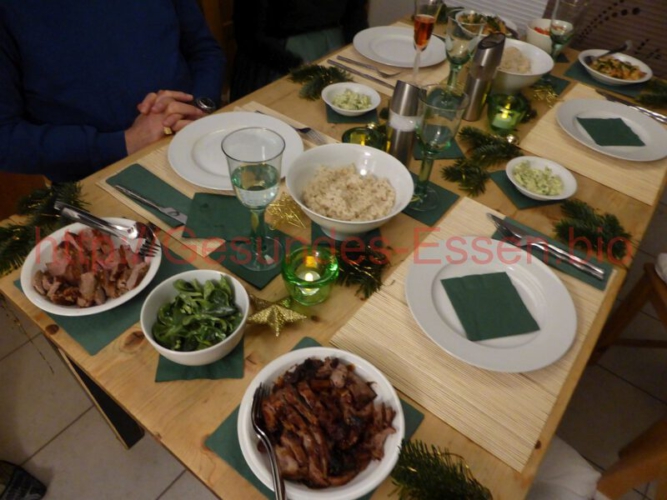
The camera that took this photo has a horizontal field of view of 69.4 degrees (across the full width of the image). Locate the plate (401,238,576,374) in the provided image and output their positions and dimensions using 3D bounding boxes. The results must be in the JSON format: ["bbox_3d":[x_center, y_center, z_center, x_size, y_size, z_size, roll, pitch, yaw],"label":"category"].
[{"bbox_3d":[0.254,0.080,0.780,0.272,0.023,0.272,3,46,-3],"label":"plate"}]

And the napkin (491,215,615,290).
[{"bbox_3d":[0.402,0.000,0.884,0.207,0.006,0.068,30,51,21],"label":"napkin"}]

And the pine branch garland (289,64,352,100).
[{"bbox_3d":[-0.049,-0.447,1.260,0.147,0.040,0.186,32,52,24],"label":"pine branch garland"}]

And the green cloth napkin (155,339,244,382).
[{"bbox_3d":[-0.192,0.138,0.717,0.120,0.004,0.120,-1,47,-6],"label":"green cloth napkin"}]

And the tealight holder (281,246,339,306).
[{"bbox_3d":[-0.037,0.045,0.754,0.087,0.064,0.087,7,46,0],"label":"tealight holder"}]

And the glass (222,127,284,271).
[{"bbox_3d":[-0.117,-0.071,0.743,0.084,0.222,0.084,7,46,0],"label":"glass"}]

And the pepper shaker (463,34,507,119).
[{"bbox_3d":[0.354,-0.406,1.141,0.052,0.197,0.052,30,52,23],"label":"pepper shaker"}]

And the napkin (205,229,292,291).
[{"bbox_3d":[-0.129,0.002,0.826,0.120,0.005,0.120,30,51,21],"label":"napkin"}]

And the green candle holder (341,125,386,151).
[{"bbox_3d":[0.060,-0.214,1.033,0.088,0.060,0.088,2,47,-3],"label":"green candle holder"}]

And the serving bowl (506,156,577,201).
[{"bbox_3d":[0.419,-0.132,0.990,0.135,0.043,0.135,2,47,-2],"label":"serving bowl"}]

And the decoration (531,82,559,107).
[{"bbox_3d":[0.563,-0.412,1.280,0.080,0.025,0.095,31,52,22],"label":"decoration"}]

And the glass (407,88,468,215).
[{"bbox_3d":[0.179,-0.182,0.901,0.089,0.220,0.089,2,47,-2],"label":"glass"}]

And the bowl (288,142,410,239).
[{"bbox_3d":[0.026,-0.089,0.861,0.217,0.100,0.217,3,46,-3],"label":"bowl"}]

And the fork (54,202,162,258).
[{"bbox_3d":[-0.369,-0.035,0.772,0.207,0.025,0.032,23,48,15],"label":"fork"}]

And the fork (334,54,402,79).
[{"bbox_3d":[0.103,-0.519,1.347,0.199,0.018,0.025,19,48,13],"label":"fork"}]

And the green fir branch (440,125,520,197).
[{"bbox_3d":[0.306,-0.204,1.054,0.145,0.042,0.235,31,52,22],"label":"green fir branch"}]

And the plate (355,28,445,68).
[{"bbox_3d":[0.196,-0.600,1.432,0.276,0.021,0.276,2,47,-2],"label":"plate"}]

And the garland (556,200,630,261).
[{"bbox_3d":[0.497,-0.040,0.910,0.147,0.042,0.135,30,51,21],"label":"garland"}]

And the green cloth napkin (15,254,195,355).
[{"bbox_3d":[-0.354,0.041,0.763,0.200,0.005,0.200,30,51,21],"label":"green cloth napkin"}]

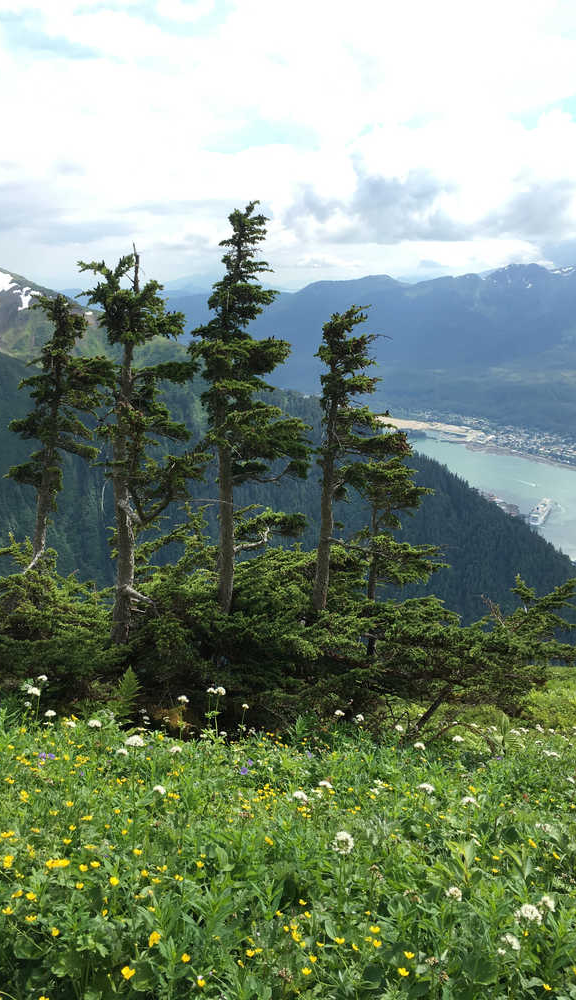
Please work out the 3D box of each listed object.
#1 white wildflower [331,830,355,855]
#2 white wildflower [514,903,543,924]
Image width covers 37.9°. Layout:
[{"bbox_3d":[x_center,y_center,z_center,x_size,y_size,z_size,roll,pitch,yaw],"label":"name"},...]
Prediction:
[{"bbox_3d":[0.129,0.797,1.950,0.052,0.045,0.050,0,14,0],"label":"white wildflower"},{"bbox_3d":[0.459,0.790,1.600,0.054,0.034,0.050,0,14,0],"label":"white wildflower"}]

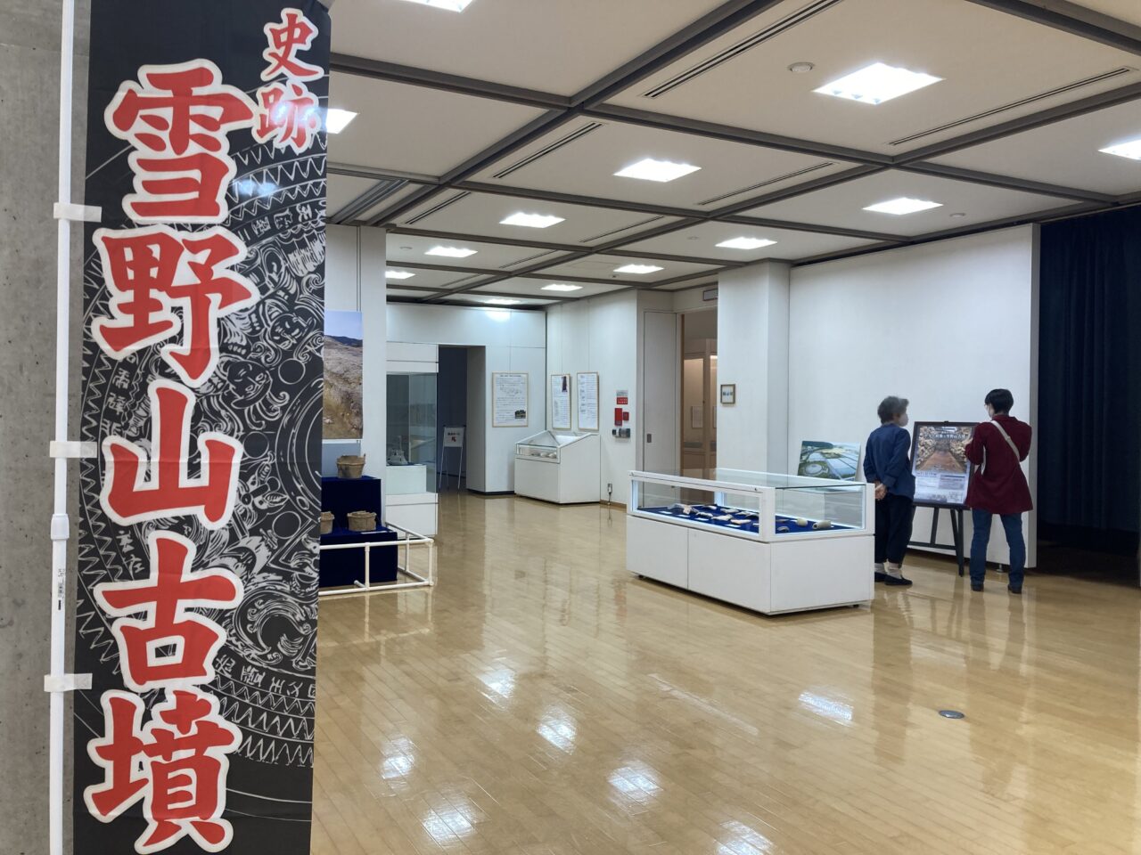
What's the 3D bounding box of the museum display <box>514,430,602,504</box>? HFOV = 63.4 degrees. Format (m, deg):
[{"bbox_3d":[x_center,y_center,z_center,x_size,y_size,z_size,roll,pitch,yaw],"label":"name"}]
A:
[{"bbox_3d":[-0.212,0.580,14.006,0.674,1.020,1.490,-1,2,-29],"label":"museum display"}]

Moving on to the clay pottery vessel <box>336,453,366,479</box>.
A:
[{"bbox_3d":[-1.933,0.345,8.120,0.250,0.200,0.240,-1,2,-29],"label":"clay pottery vessel"}]

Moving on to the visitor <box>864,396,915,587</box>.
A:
[{"bbox_3d":[2.600,0.504,7.530,0.330,1.525,0.440,0,2,-24],"label":"visitor"}]

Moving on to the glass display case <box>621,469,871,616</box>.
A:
[{"bbox_3d":[1.344,0.828,7.275,0.961,0.880,1.843,-1,2,-29],"label":"glass display case"}]

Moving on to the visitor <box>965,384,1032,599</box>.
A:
[{"bbox_3d":[3.388,0.485,7.300,0.510,1.580,0.380,0,1,-3],"label":"visitor"}]

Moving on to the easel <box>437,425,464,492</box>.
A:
[{"bbox_3d":[-1.986,0.513,15.400,0.380,1.080,0.480,0,1,9],"label":"easel"}]

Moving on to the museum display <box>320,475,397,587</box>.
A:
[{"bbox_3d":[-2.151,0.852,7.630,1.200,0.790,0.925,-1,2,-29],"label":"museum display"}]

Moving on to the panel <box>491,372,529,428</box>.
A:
[{"bbox_3d":[-0.950,-0.431,14.615,0.620,0.863,0.030,-1,2,-29],"label":"panel"}]

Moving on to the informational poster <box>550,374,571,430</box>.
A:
[{"bbox_3d":[-0.143,-0.401,14.476,0.030,0.860,0.620,-1,2,-29],"label":"informational poster"}]

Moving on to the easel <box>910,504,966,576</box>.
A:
[{"bbox_3d":[3.292,0.602,8.163,0.500,1.300,0.580,-1,2,-41],"label":"easel"}]

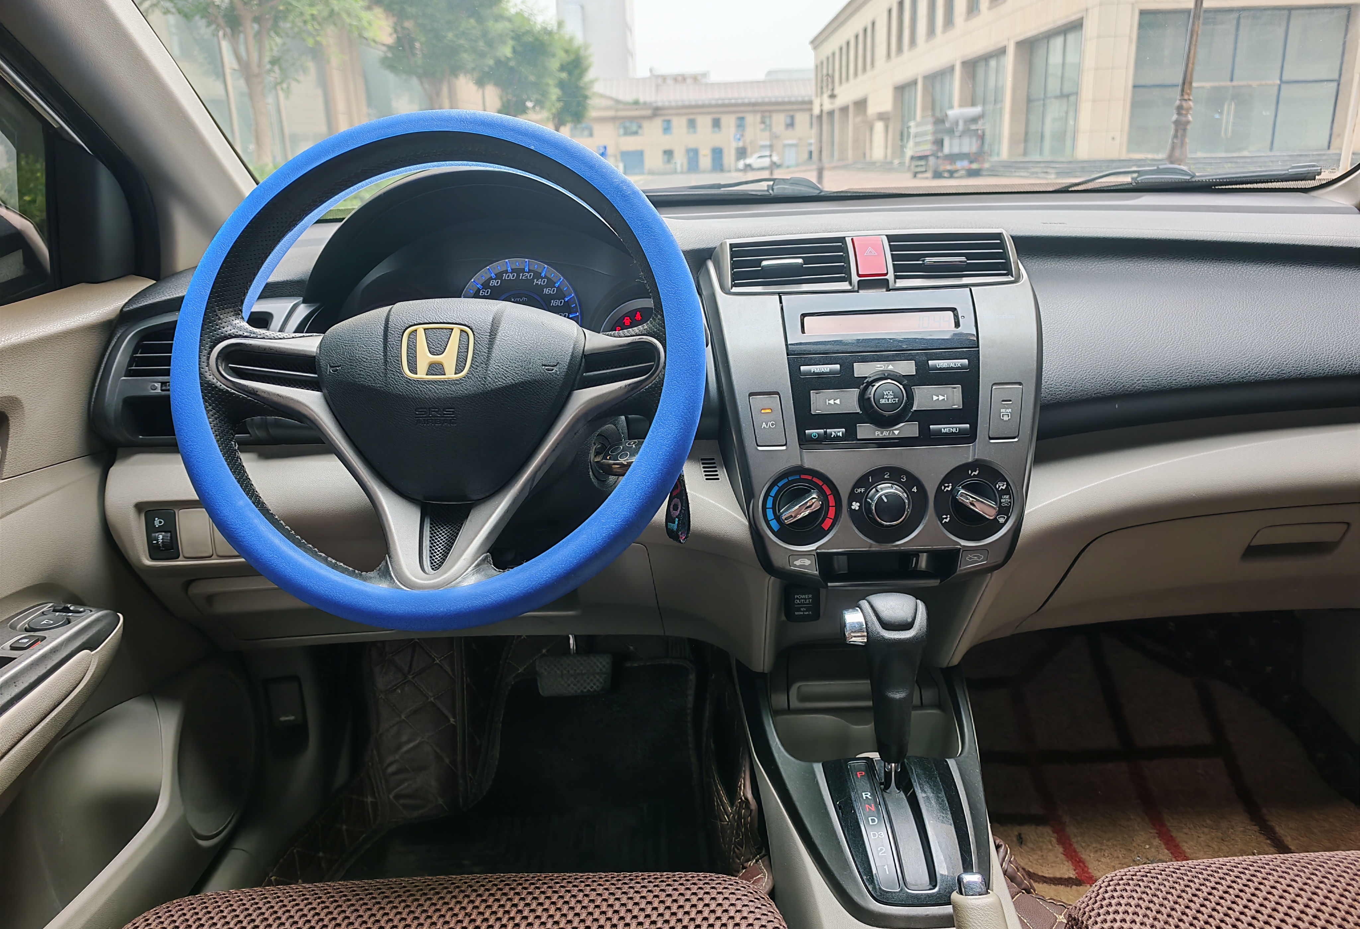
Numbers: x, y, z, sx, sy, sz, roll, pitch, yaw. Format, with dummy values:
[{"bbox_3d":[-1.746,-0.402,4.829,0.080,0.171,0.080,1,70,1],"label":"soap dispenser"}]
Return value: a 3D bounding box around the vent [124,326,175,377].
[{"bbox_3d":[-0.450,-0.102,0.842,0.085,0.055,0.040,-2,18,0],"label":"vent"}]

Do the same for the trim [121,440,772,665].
[{"bbox_3d":[-0.205,0.076,0.876,0.585,0.205,0.140,-2,18,0],"label":"trim"}]

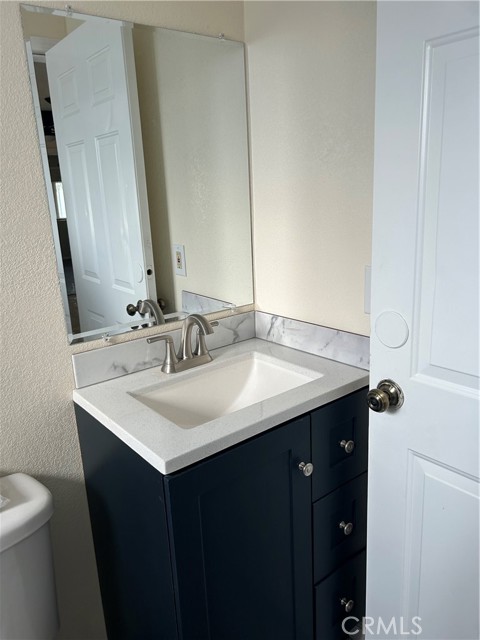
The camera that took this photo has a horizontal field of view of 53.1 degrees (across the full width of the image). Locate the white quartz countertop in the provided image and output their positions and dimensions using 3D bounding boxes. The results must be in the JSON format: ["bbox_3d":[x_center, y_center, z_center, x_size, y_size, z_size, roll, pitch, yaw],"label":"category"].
[{"bbox_3d":[-0.040,0.169,1.248,0.627,0.028,0.485,-14,18,-36],"label":"white quartz countertop"}]

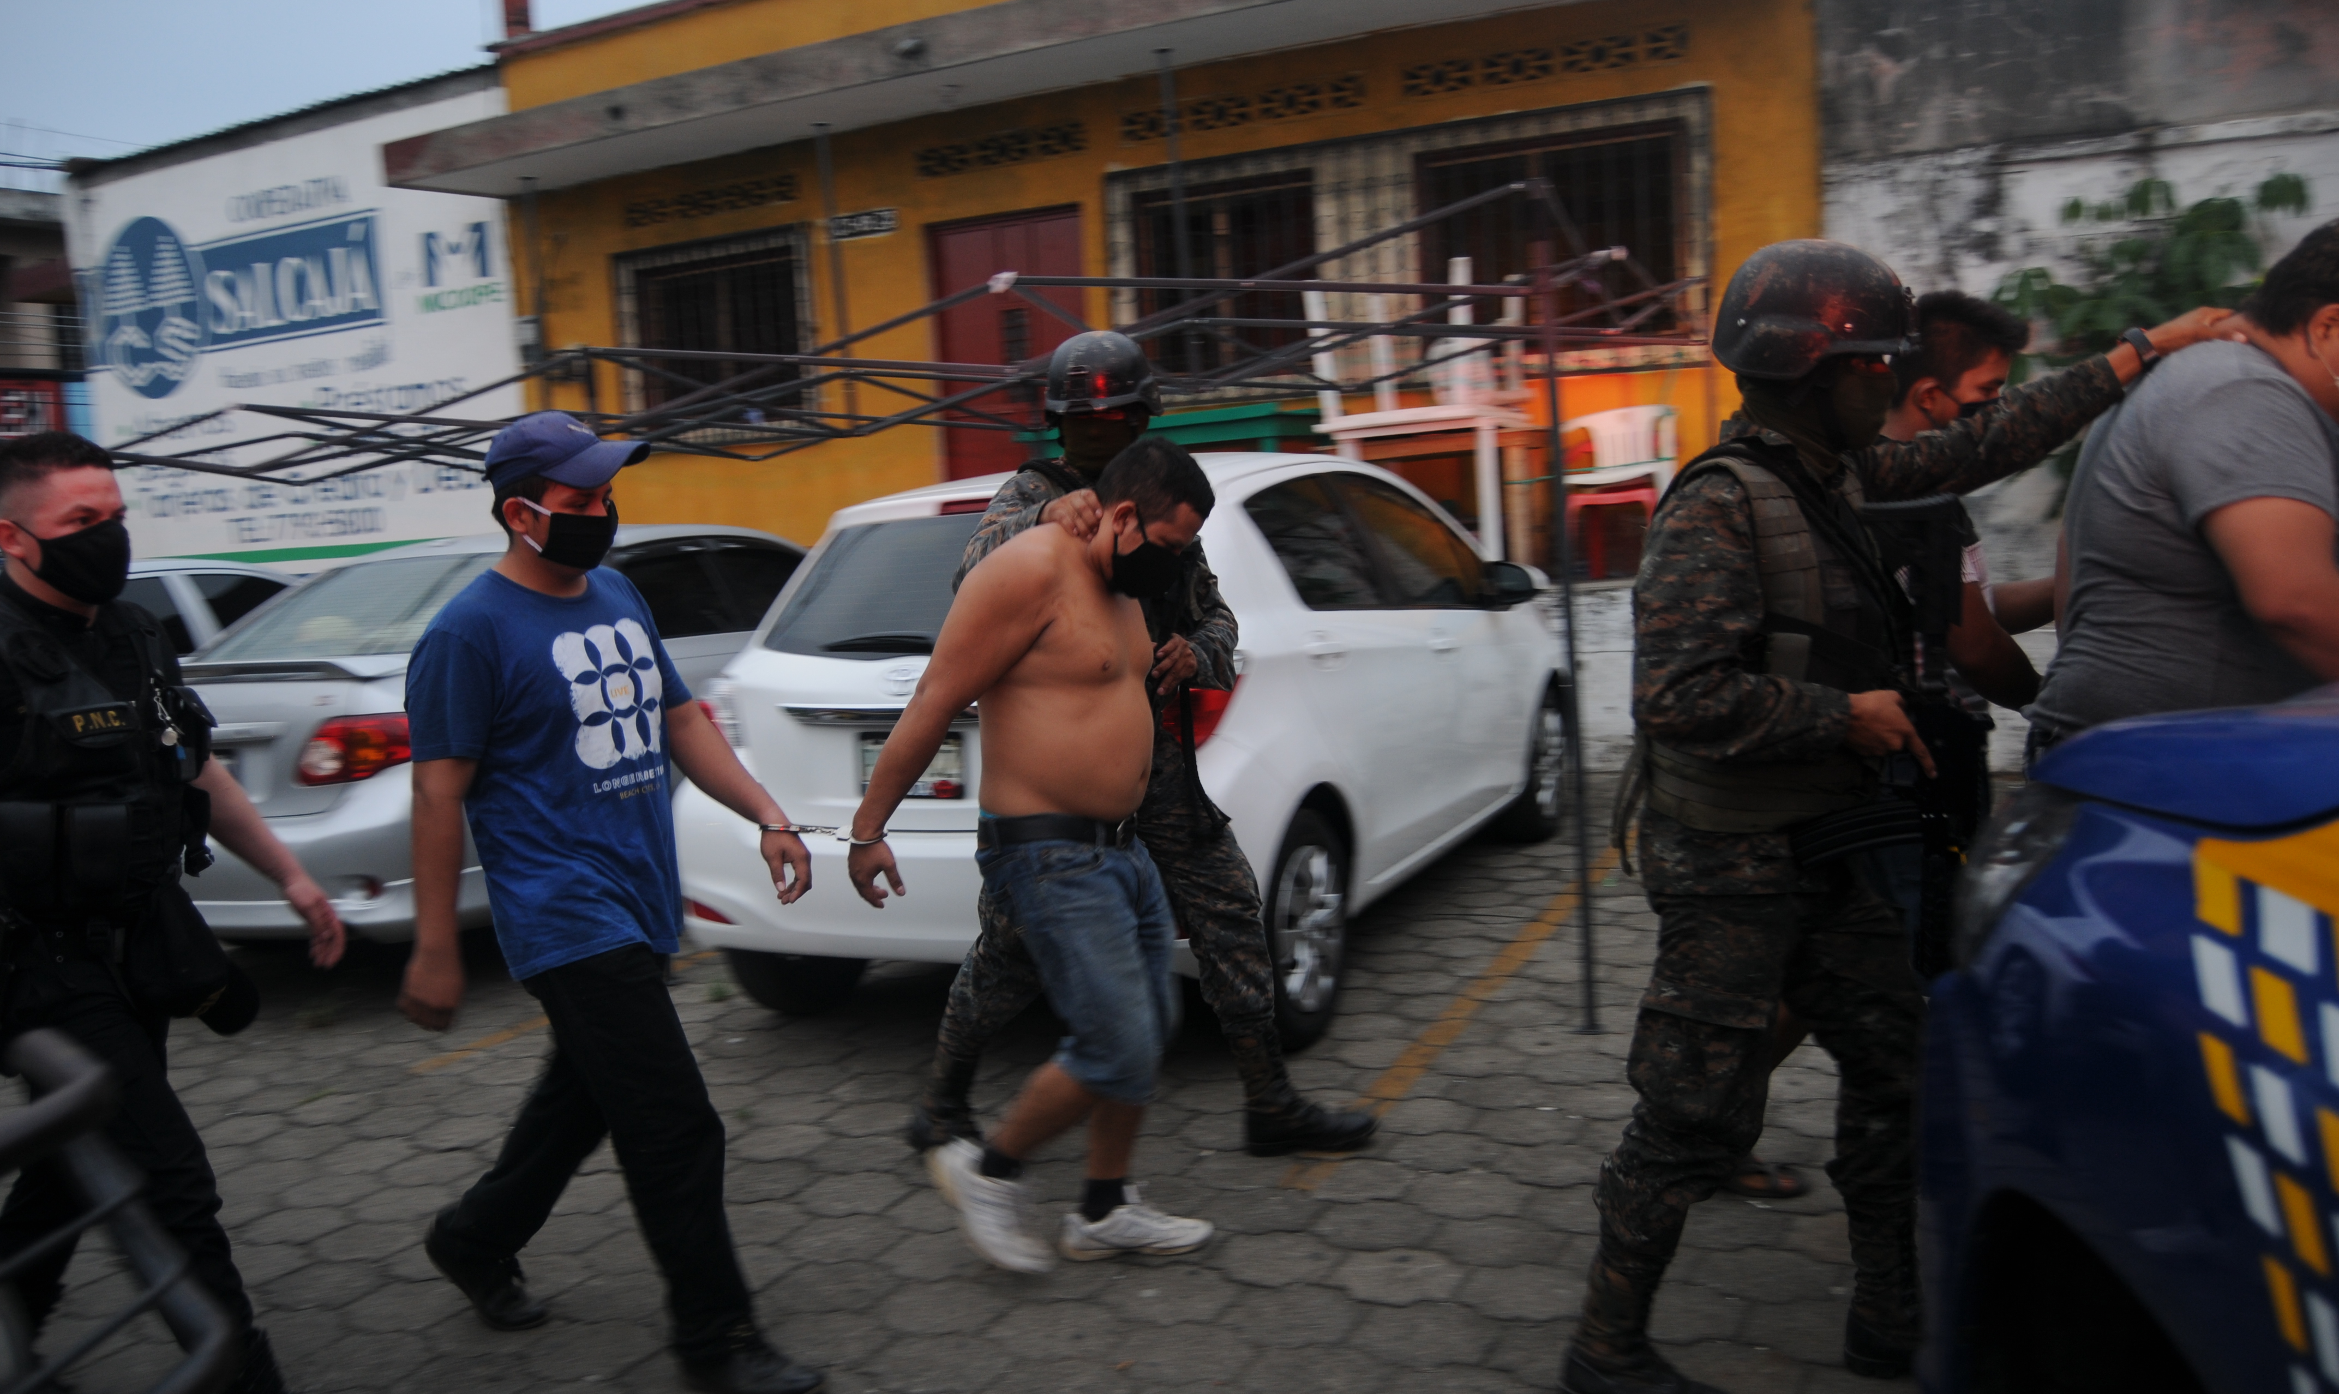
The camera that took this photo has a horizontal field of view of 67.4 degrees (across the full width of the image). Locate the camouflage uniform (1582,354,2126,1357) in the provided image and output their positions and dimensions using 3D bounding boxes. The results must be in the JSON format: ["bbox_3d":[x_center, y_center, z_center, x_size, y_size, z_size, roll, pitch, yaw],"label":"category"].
[{"bbox_3d":[1.061,0.194,2.739,1.050,1.400,0.550,-5,6,-9],"label":"camouflage uniform"}]

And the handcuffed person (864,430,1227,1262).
[{"bbox_3d":[-0.218,0.285,3.324,0.620,1.510,0.600,-2,7,22],"label":"handcuffed person"}]

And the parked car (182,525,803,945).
[{"bbox_3d":[-2.397,0.002,7.675,1.760,1.475,4.540,-2,7,22],"label":"parked car"}]

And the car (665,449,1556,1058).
[{"bbox_3d":[0.148,-0.026,5.888,1.695,1.510,3.890,-1,7,26],"label":"car"}]

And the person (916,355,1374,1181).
[{"bbox_3d":[-0.144,0.110,3.754,0.850,1.750,0.600,0,8,38],"label":"person"}]

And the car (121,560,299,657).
[{"bbox_3d":[-5.283,0.099,8.890,1.730,1.490,4.350,-2,7,24],"label":"car"}]

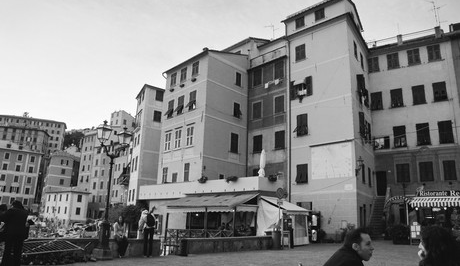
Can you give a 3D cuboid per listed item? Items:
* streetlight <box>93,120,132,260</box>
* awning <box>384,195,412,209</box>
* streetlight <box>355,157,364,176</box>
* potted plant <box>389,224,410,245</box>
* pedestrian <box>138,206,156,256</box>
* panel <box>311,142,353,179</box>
[{"bbox_3d":[-4.097,1.933,12.130,0.660,4.700,1.420,-10,-19,41],"label":"streetlight"},{"bbox_3d":[11.781,4.810,24.100,1.650,0.860,0.850,-7,-17,33],"label":"awning"},{"bbox_3d":[8.492,2.200,22.500,0.550,1.220,0.420,-6,-16,30],"label":"streetlight"},{"bbox_3d":[11.818,7.045,24.076,1.300,1.300,0.700,-7,-17,33],"label":"potted plant"},{"bbox_3d":[-2.968,3.595,12.559,0.540,1.720,0.480,8,-15,-23],"label":"pedestrian"},{"bbox_3d":[6.850,1.915,23.291,2.950,2.270,0.080,-11,-20,43],"label":"panel"}]

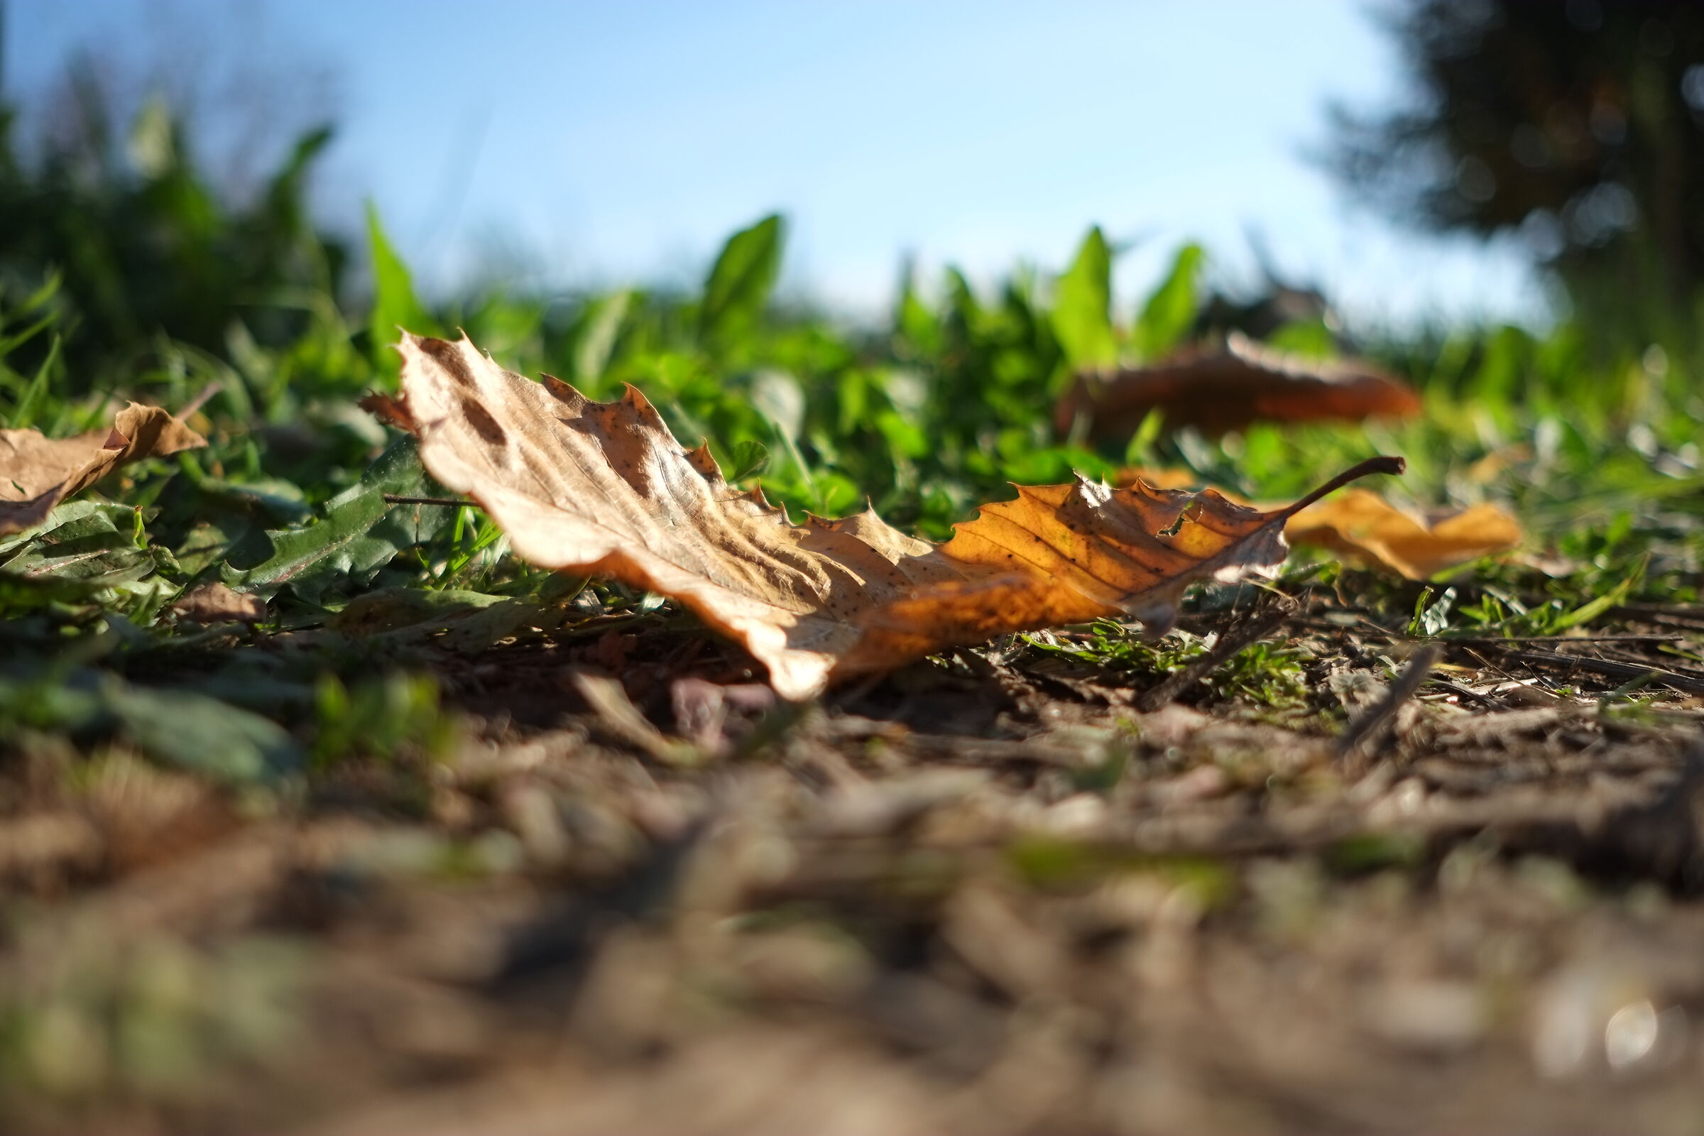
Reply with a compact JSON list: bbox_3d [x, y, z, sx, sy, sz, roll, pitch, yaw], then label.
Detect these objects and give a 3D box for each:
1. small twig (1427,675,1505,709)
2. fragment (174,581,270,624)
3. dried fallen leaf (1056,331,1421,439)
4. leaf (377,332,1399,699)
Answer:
[{"bbox_3d":[0.096,0.019,0.260,0.015,0.004,0.003,-5,8,-40],"label":"small twig"},{"bbox_3d":[-0.109,0.006,0.285,0.017,0.006,0.012,0,6,0],"label":"fragment"},{"bbox_3d":[0.096,-0.045,0.410,0.090,0.025,0.055,0,6,0],"label":"dried fallen leaf"},{"bbox_3d":[0.006,-0.008,0.260,0.160,0.056,0.055,0,6,0],"label":"leaf"}]

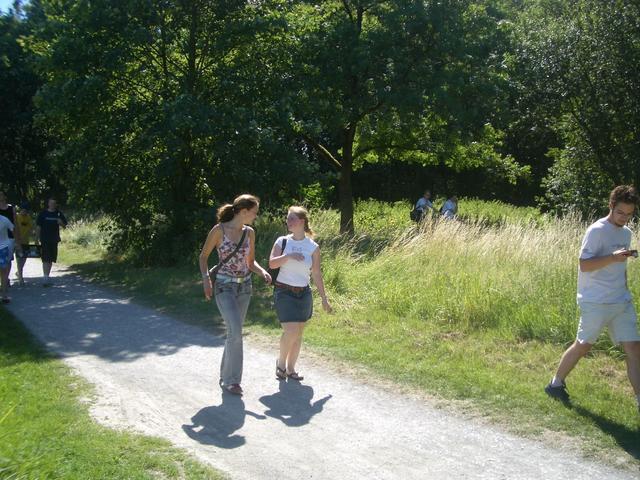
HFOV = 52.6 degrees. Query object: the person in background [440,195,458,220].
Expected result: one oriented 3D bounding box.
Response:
[{"bbox_3d":[4.042,-0.571,20.244,0.420,1.700,0.500,1,3,10],"label":"person in background"}]

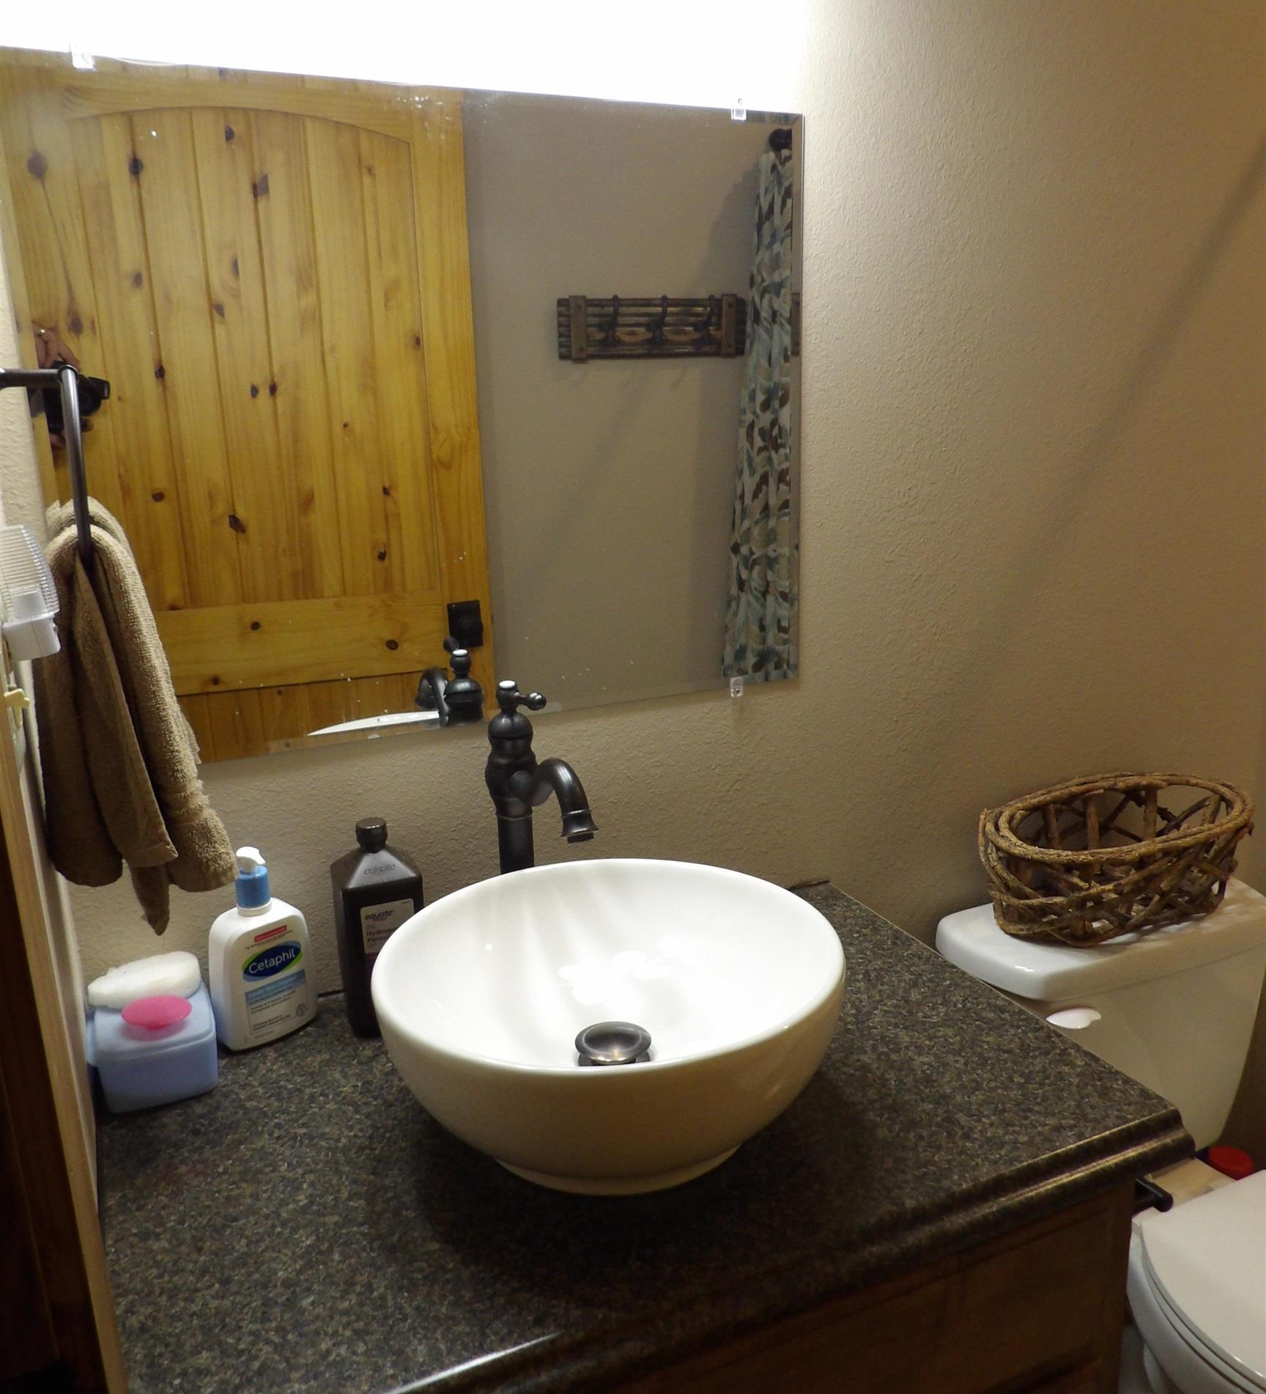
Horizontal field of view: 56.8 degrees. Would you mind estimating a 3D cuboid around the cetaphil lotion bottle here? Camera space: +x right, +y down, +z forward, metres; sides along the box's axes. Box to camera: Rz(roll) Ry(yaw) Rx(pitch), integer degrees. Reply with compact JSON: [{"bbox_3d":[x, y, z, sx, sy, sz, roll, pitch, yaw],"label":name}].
[{"bbox_3d":[-0.367,0.239,1.149,0.092,0.190,0.051,-14,20,-40],"label":"cetaphil lotion bottle"}]

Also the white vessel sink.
[{"bbox_3d":[-0.018,0.286,1.024,0.396,0.149,0.396,-1,15,0],"label":"white vessel sink"}]

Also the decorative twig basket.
[{"bbox_3d":[0.634,0.212,1.532,0.390,0.139,0.218,-8,16,-25],"label":"decorative twig basket"}]

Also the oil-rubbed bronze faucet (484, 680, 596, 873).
[{"bbox_3d":[-0.083,0.167,1.115,0.058,0.333,0.233,-8,16,-23],"label":"oil-rubbed bronze faucet"}]

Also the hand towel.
[{"bbox_3d":[-0.405,0.029,0.938,0.136,0.332,0.135,-8,16,-23],"label":"hand towel"}]

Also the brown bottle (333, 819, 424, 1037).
[{"bbox_3d":[-0.251,0.222,1.163,0.079,0.210,0.069,-8,16,-23],"label":"brown bottle"}]

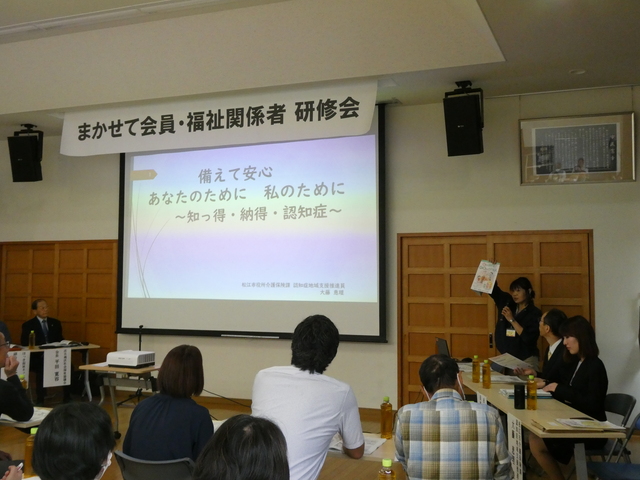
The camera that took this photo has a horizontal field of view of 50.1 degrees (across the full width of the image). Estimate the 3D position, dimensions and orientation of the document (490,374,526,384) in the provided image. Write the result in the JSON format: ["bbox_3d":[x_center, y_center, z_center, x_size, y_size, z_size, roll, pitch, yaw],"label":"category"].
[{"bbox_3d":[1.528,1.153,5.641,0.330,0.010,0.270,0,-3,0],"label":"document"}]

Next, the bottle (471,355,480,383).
[{"bbox_3d":[1.258,1.043,5.540,0.063,0.215,0.063,-1,-4,11],"label":"bottle"}]

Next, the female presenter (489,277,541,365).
[{"bbox_3d":[1.758,1.089,6.146,0.520,1.600,0.400,-2,-4,36],"label":"female presenter"}]

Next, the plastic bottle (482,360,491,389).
[{"bbox_3d":[1.268,1.025,5.232,0.063,0.215,0.063,-1,-4,11],"label":"plastic bottle"}]

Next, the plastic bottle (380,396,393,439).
[{"bbox_3d":[0.353,0.942,3.638,0.061,0.213,0.061,-1,-4,21],"label":"plastic bottle"}]

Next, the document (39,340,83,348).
[{"bbox_3d":[-3.253,1.305,8.578,0.420,0.050,0.300,3,-4,-40],"label":"document"}]

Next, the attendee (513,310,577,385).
[{"bbox_3d":[1.877,1.213,5.529,0.680,1.300,0.520,1,-3,-7],"label":"attendee"}]

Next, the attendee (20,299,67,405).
[{"bbox_3d":[-3.411,1.377,8.431,0.540,1.280,0.650,3,-4,-37],"label":"attendee"}]

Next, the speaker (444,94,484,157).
[{"bbox_3d":[1.397,-1.104,6.620,0.310,0.545,0.260,-1,12,23],"label":"speaker"}]

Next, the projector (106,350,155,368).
[{"bbox_3d":[-1.812,1.148,6.592,0.370,0.137,0.250,-2,-4,28],"label":"projector"}]

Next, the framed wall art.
[{"bbox_3d":[2.540,-0.897,6.778,1.077,0.680,0.040,-1,-4,21],"label":"framed wall art"}]

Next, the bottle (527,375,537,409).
[{"bbox_3d":[1.377,0.992,4.450,0.061,0.213,0.061,-1,-4,21],"label":"bottle"}]

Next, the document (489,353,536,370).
[{"bbox_3d":[1.532,0.979,5.470,0.210,0.015,0.297,-7,16,-31],"label":"document"}]

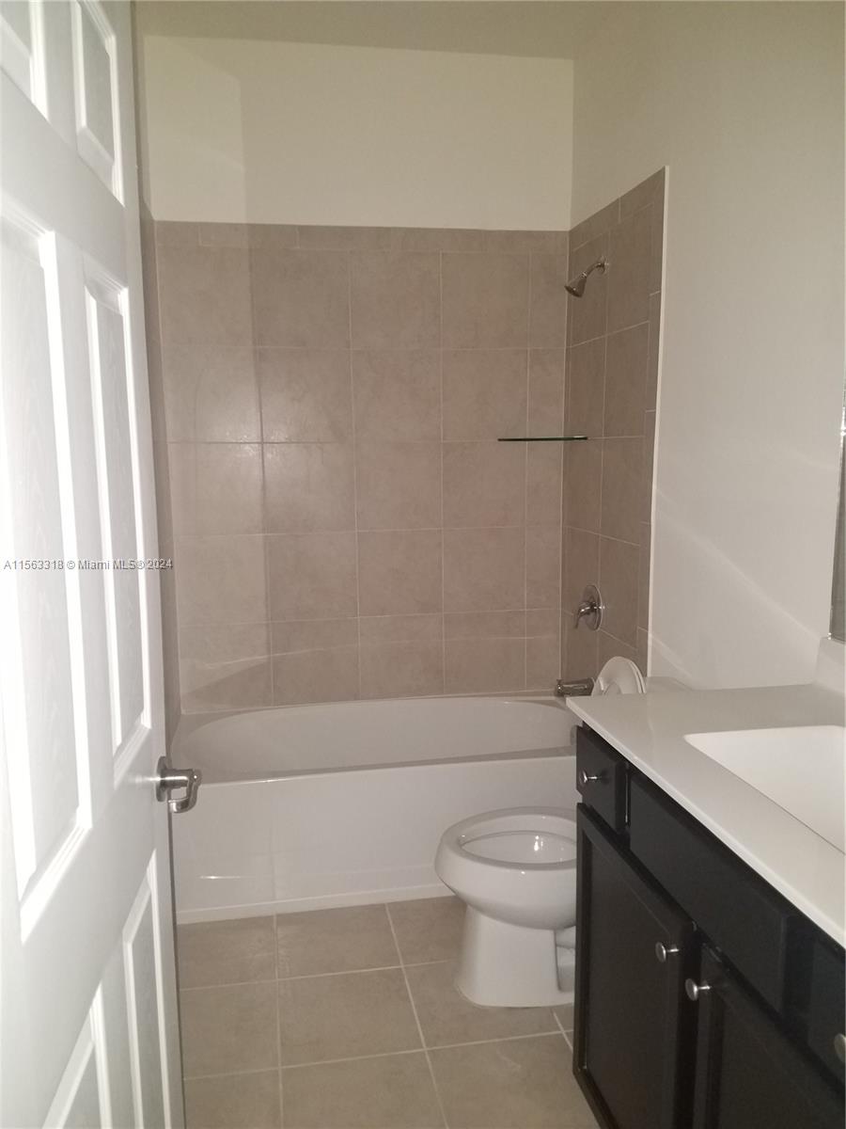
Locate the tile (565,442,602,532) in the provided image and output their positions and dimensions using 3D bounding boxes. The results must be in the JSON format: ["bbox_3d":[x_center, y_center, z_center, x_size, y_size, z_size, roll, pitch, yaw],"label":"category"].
[{"bbox_3d":[0.593,-0.291,3.112,0.012,0.334,0.342,-2,9,-12],"label":"tile"}]

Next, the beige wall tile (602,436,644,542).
[{"bbox_3d":[0.654,-0.245,2.773,0.009,0.335,0.334,-2,8,-10],"label":"beige wall tile"}]

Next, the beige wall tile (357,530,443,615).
[{"bbox_3d":[-0.086,0.034,3.249,0.330,0.333,0.010,-2,9,-10],"label":"beige wall tile"}]

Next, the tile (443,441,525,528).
[{"bbox_3d":[0.239,-0.306,3.237,0.329,0.330,0.012,-2,8,-10],"label":"tile"}]

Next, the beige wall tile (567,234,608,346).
[{"bbox_3d":[0.582,-0.953,2.983,0.012,0.333,0.340,-2,8,-10],"label":"beige wall tile"}]

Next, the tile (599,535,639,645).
[{"bbox_3d":[0.651,0.086,2.799,0.010,0.326,0.330,-2,8,-10],"label":"tile"}]

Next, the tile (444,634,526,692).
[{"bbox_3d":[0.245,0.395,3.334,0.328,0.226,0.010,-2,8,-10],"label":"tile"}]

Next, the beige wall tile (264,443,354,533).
[{"bbox_3d":[-0.420,-0.287,3.158,0.332,0.335,0.009,-2,8,-10],"label":"beige wall tile"}]

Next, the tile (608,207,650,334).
[{"bbox_3d":[0.643,-0.905,2.655,0.010,0.328,0.331,-2,8,-10],"label":"tile"}]

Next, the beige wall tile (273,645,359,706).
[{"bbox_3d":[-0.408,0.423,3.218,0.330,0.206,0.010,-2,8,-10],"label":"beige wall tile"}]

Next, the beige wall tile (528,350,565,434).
[{"bbox_3d":[0.475,-0.654,3.266,0.142,0.335,0.009,-2,8,-10],"label":"beige wall tile"}]

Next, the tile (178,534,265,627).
[{"bbox_3d":[-0.746,0.058,3.148,0.332,0.330,0.009,-2,8,-10],"label":"tile"}]

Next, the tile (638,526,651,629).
[{"bbox_3d":[0.685,0.039,2.617,0.010,0.328,0.071,-2,9,-10],"label":"tile"}]

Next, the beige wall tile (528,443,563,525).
[{"bbox_3d":[0.480,-0.319,3.313,0.142,0.335,0.009,-2,8,-10],"label":"beige wall tile"}]

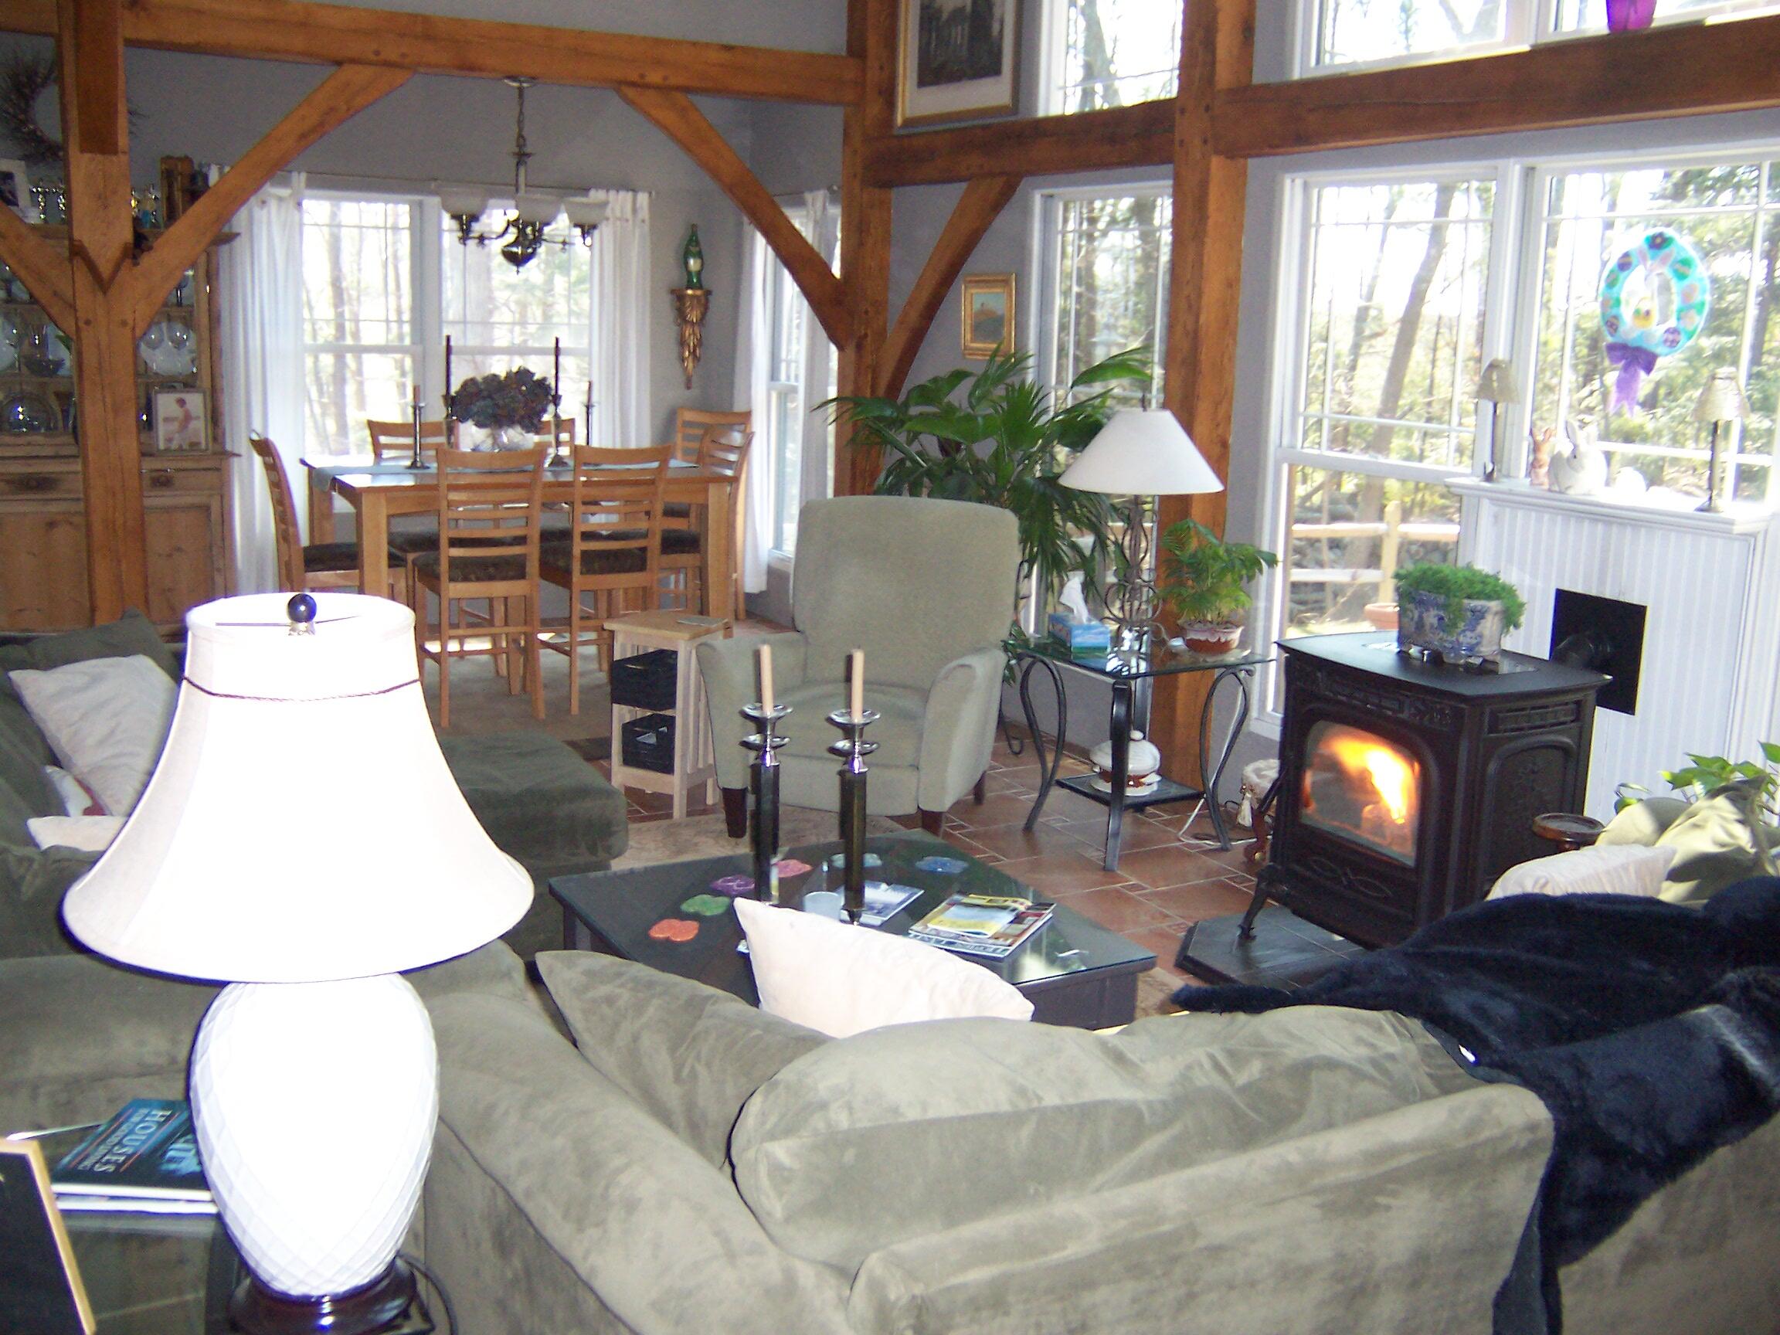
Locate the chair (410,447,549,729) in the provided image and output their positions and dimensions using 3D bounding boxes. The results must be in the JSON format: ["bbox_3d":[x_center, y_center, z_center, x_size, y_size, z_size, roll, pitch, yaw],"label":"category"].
[{"bbox_3d":[-1.635,-0.353,6.691,0.460,1.070,0.560,-5,13,-27],"label":"chair"}]

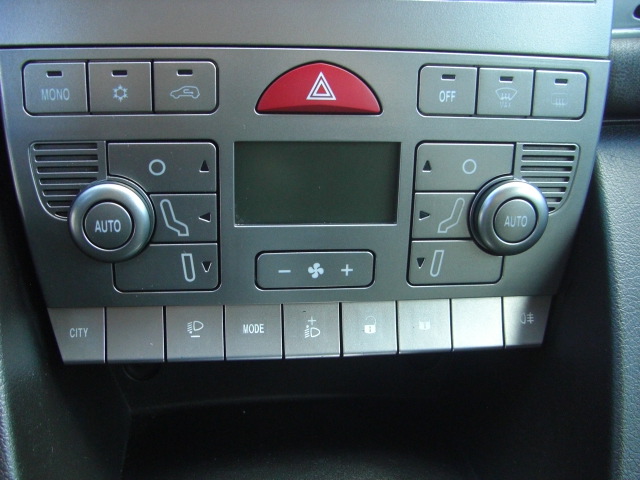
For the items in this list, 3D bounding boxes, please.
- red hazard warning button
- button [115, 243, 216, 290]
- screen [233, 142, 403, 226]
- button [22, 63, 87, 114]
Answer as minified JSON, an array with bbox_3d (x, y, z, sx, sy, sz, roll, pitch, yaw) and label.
[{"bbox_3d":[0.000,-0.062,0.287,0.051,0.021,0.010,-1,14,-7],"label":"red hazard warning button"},{"bbox_3d":[-0.064,0.011,0.296,0.043,0.020,0.008,-1,14,-7],"label":"button"},{"bbox_3d":[-0.001,-0.024,0.295,0.069,0.035,0.006,-1,14,-7],"label":"screen"},{"bbox_3d":[-0.102,-0.059,0.274,0.024,0.020,0.008,-1,14,-7],"label":"button"}]

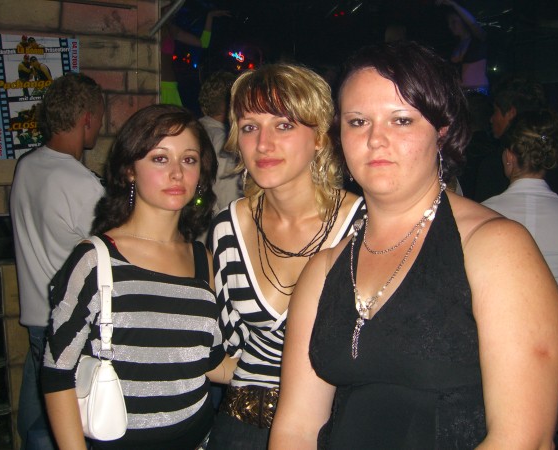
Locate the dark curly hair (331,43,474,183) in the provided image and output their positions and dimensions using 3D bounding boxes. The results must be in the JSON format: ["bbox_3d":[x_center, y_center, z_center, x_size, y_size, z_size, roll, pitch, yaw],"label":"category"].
[{"bbox_3d":[0.202,-0.181,1.070,0.205,0.225,0.225,5,9,22],"label":"dark curly hair"}]

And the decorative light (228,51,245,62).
[{"bbox_3d":[-0.387,-1.535,6.000,0.160,0.110,0.050,2,8,0],"label":"decorative light"}]

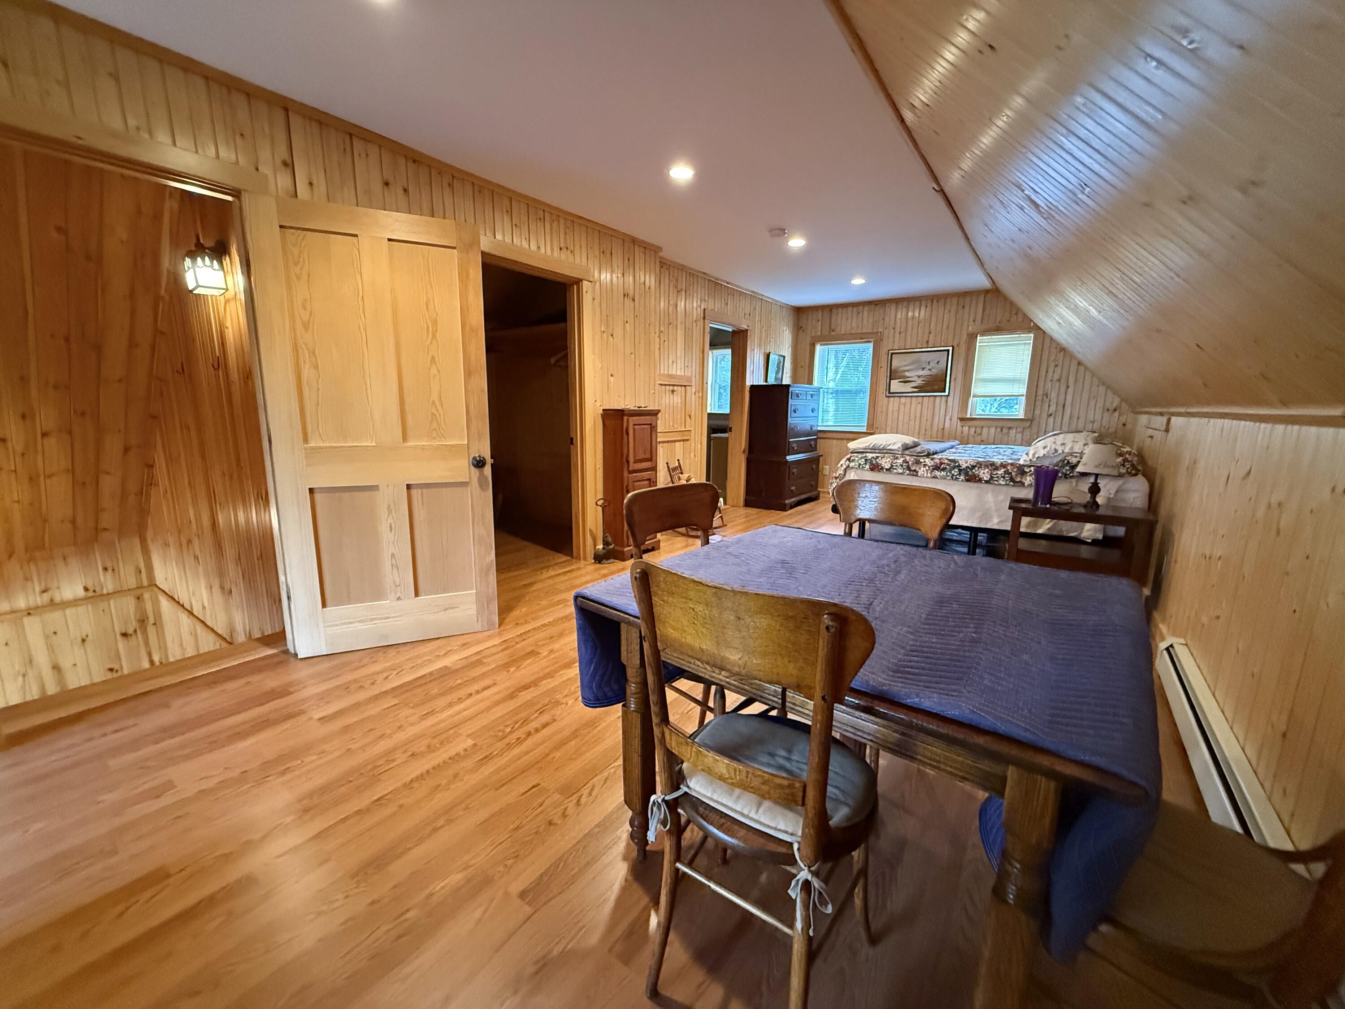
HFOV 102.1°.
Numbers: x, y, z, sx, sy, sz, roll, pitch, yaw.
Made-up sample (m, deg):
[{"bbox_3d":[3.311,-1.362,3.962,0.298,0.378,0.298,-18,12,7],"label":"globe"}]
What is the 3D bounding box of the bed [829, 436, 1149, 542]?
[{"bbox_3d":[2.710,-0.123,4.841,2.080,0.950,1.520,8,13,34],"label":"bed"}]

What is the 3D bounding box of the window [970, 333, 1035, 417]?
[{"bbox_3d":[3.582,-1.397,5.937,0.528,0.914,0.080,8,13,34],"label":"window"}]

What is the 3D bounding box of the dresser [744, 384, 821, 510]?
[{"bbox_3d":[1.403,-0.721,6.697,0.515,1.420,1.060,8,13,34],"label":"dresser"}]

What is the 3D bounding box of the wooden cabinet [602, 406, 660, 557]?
[{"bbox_3d":[-0.344,-0.175,4.316,0.310,1.145,0.460,8,13,34],"label":"wooden cabinet"}]

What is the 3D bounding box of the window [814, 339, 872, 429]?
[{"bbox_3d":[2.144,-1.502,6.942,0.748,1.088,0.080,8,13,34],"label":"window"}]

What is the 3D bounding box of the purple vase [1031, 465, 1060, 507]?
[{"bbox_3d":[2.727,-0.136,3.985,0.150,0.280,0.150,8,13,34],"label":"purple vase"}]

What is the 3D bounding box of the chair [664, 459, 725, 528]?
[{"bbox_3d":[0.237,-0.091,5.231,0.520,0.670,0.360,5,11,22],"label":"chair"}]

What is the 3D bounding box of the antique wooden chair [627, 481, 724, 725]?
[{"bbox_3d":[0.154,0.424,1.745,0.430,0.905,0.480,-8,14,-40],"label":"antique wooden chair"}]

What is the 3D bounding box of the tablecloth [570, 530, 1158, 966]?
[{"bbox_3d":[0.494,0.386,1.412,1.070,0.360,1.020,9,13,38],"label":"tablecloth"}]

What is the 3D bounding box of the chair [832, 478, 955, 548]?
[{"bbox_3d":[0.627,0.410,1.862,0.430,0.905,0.480,10,14,40],"label":"chair"}]

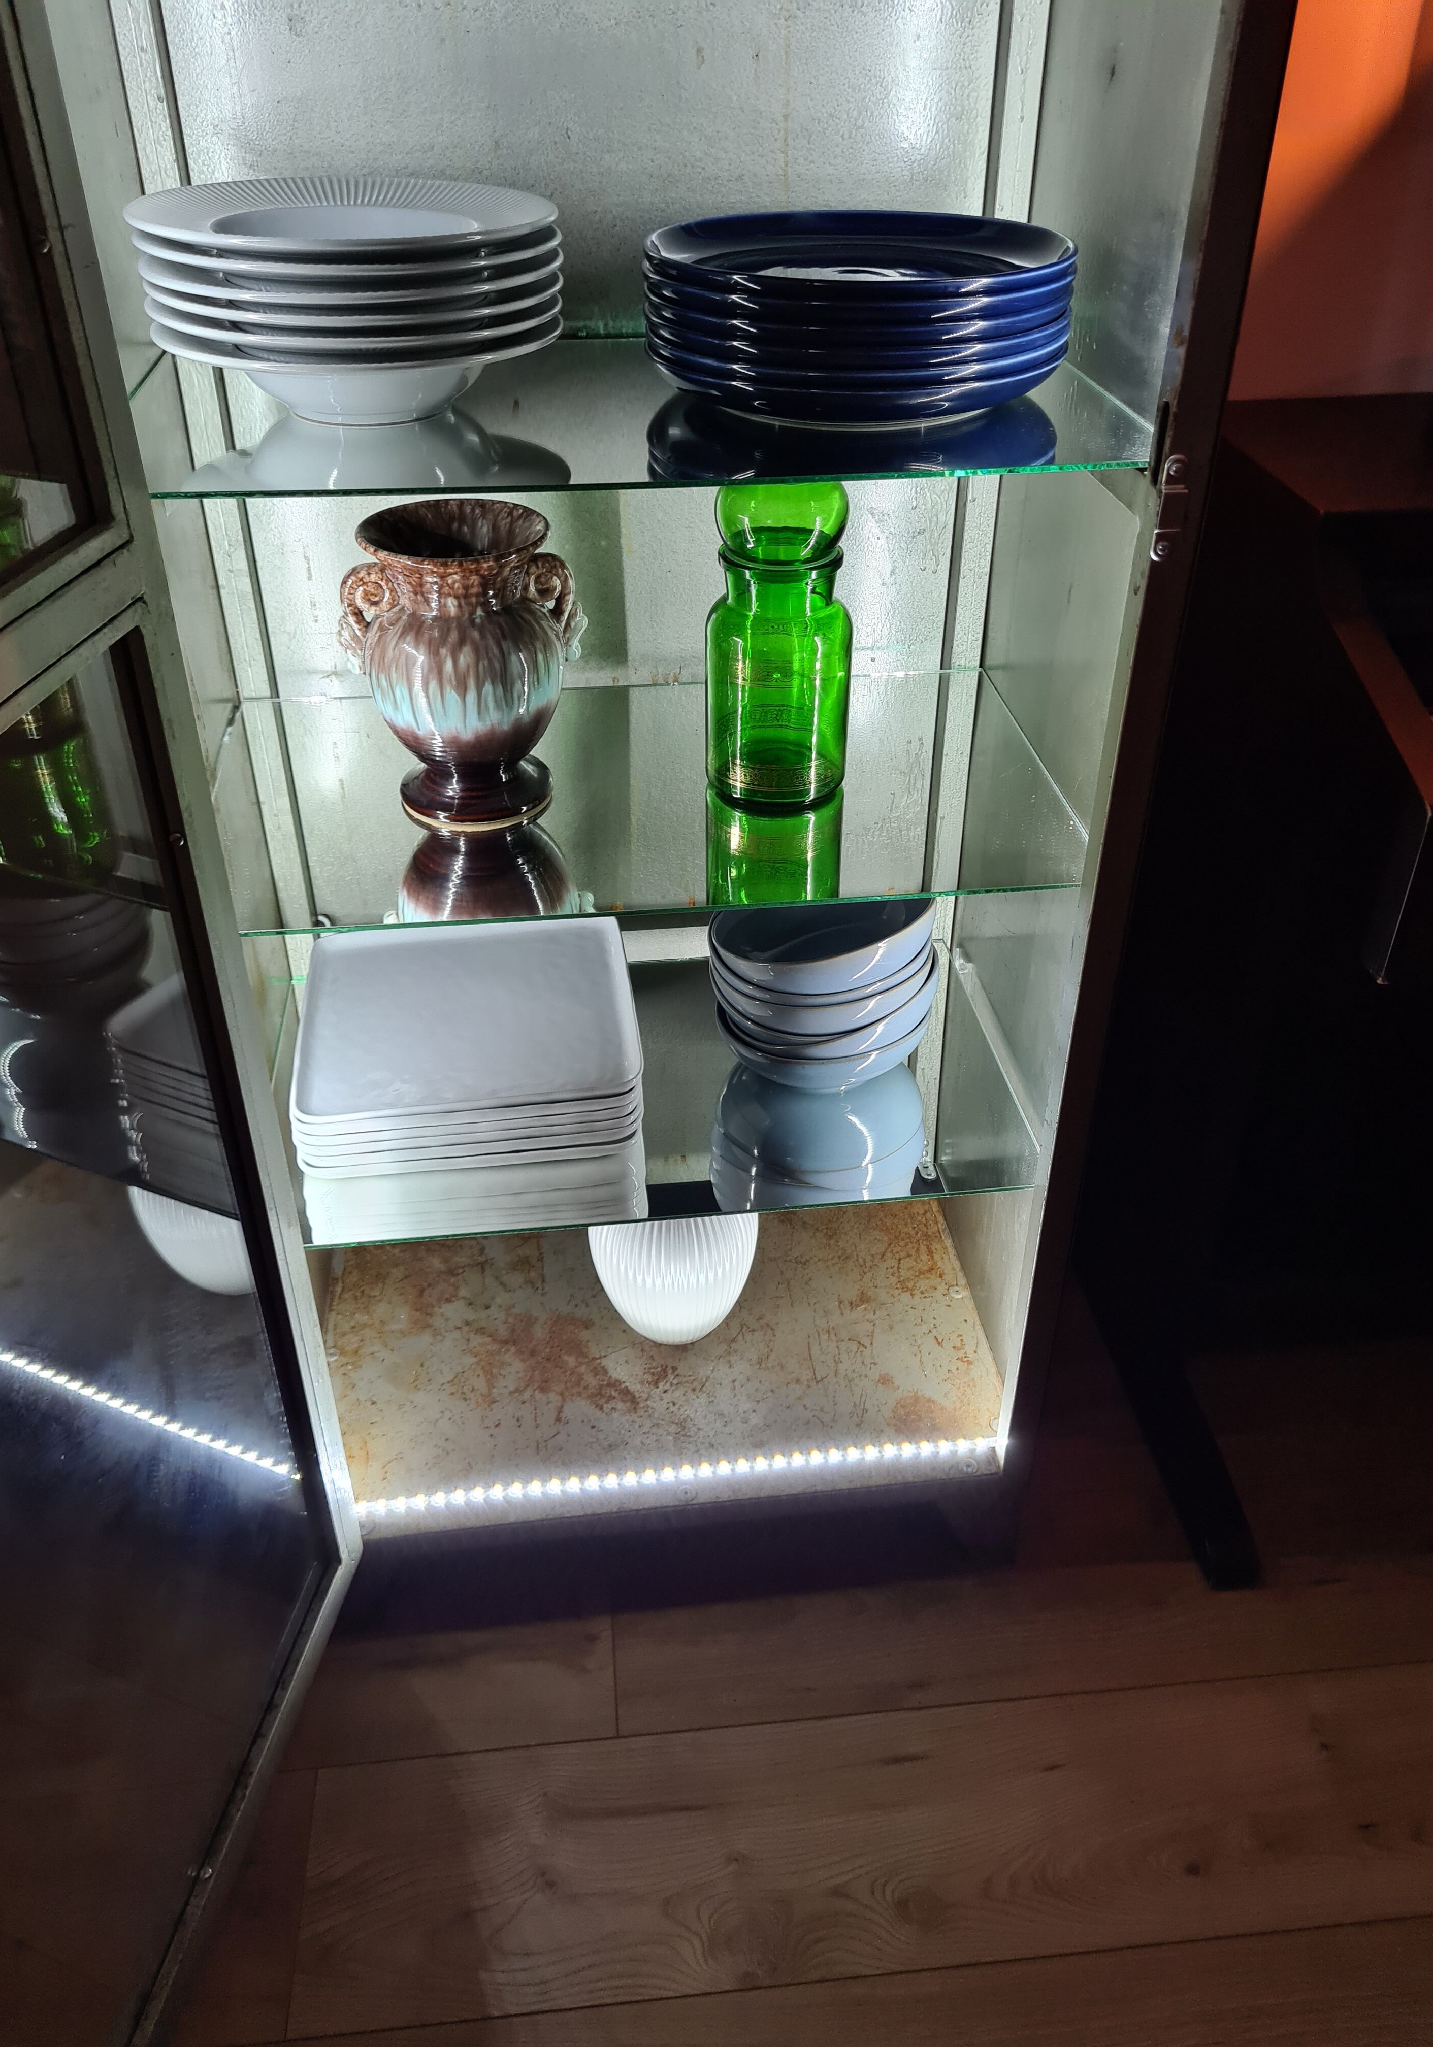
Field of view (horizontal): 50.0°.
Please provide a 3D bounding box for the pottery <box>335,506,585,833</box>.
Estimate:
[{"bbox_3d":[-0.178,-0.253,1.097,0.173,0.200,0.140,-4,35,-6],"label":"pottery"}]

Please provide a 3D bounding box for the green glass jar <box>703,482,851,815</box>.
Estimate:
[{"bbox_3d":[0.046,-0.290,1.108,0.106,0.247,0.106,0,35,0],"label":"green glass jar"}]

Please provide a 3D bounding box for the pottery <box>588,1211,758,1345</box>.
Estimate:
[{"bbox_3d":[-0.042,0.204,1.461,0.163,0.210,0.163,-4,35,-6],"label":"pottery"}]

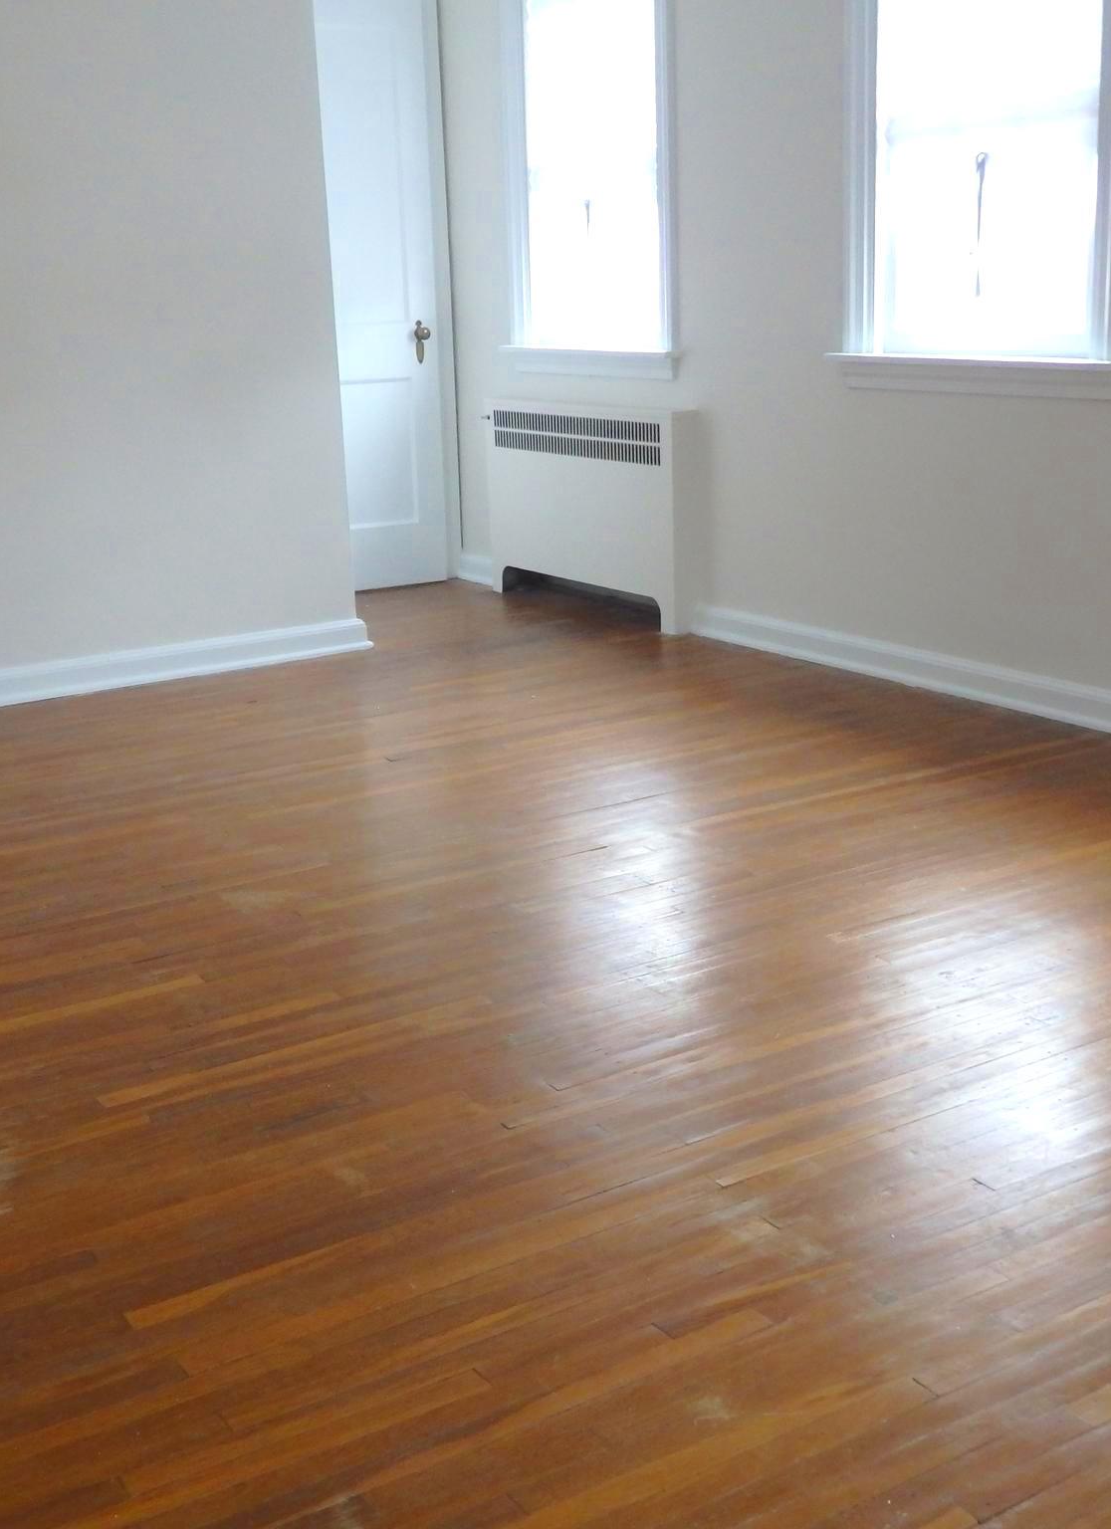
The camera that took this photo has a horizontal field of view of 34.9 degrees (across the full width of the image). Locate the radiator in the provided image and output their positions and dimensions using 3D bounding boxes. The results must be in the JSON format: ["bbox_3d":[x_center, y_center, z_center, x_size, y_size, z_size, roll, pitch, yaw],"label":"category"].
[{"bbox_3d":[0.108,-0.828,5.722,0.106,0.662,1.066,-11,18,-31],"label":"radiator"}]

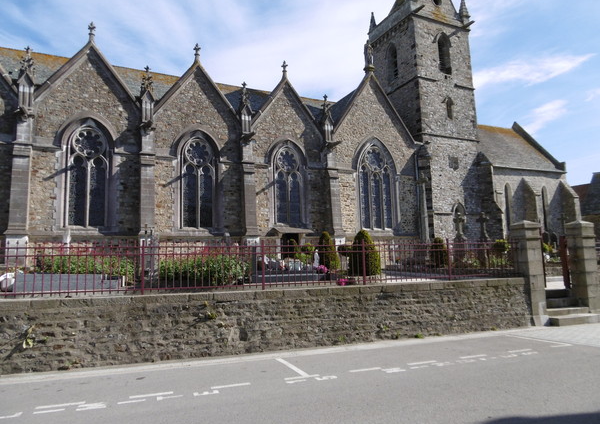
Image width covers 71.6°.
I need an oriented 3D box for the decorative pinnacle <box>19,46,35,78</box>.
[{"bbox_3d":[-11.895,-6.556,18.175,0.494,1.416,0.494,2,-8,-26],"label":"decorative pinnacle"}]

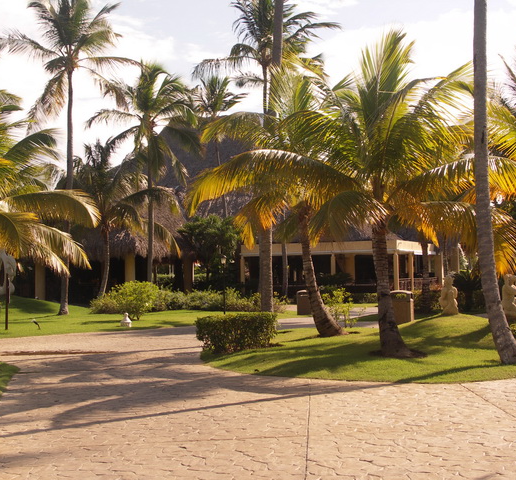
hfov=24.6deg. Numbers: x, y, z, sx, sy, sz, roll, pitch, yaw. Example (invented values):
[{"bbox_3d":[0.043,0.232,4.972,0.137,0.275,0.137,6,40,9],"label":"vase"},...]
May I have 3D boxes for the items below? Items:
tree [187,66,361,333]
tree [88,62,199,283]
[{"bbox_3d":[0.438,-0.864,28.000,4.100,6.300,4.100,0,-2,0],"label":"tree"},{"bbox_3d":[-4.700,-2.298,49.000,4.600,10.100,4.600,0,-2,0],"label":"tree"}]

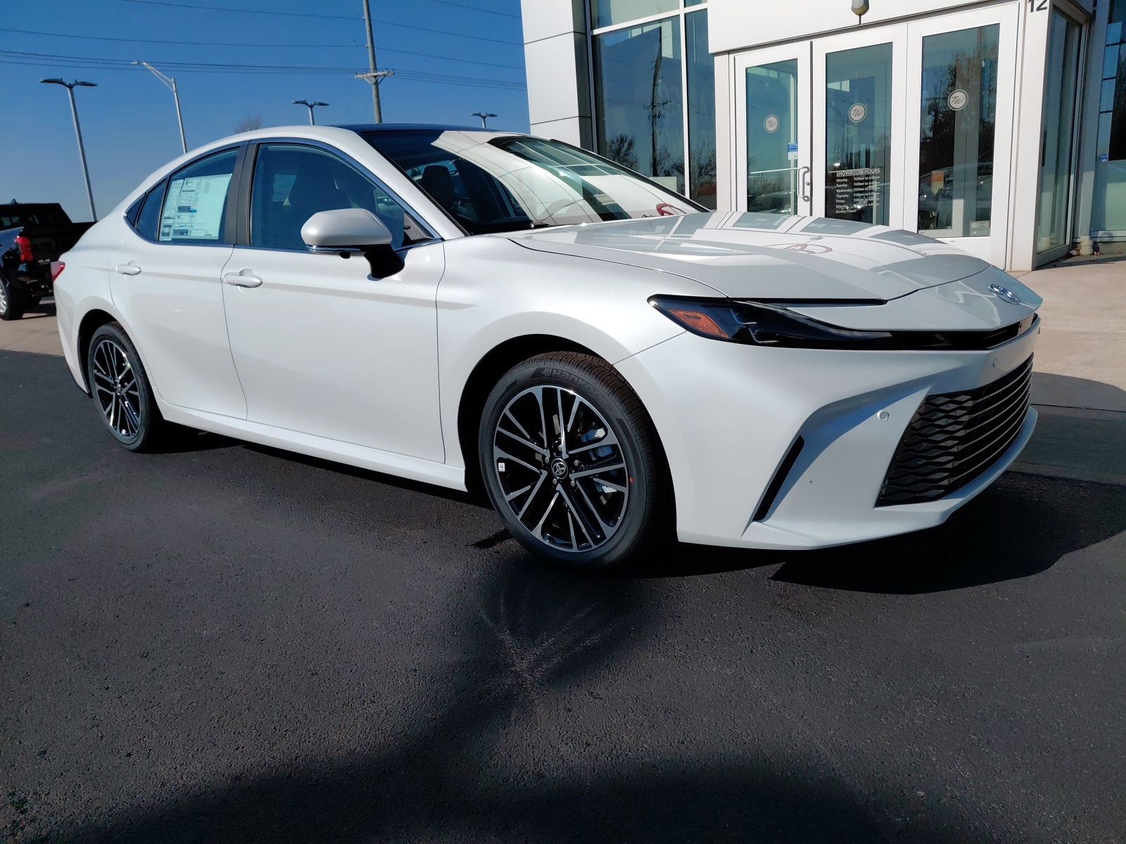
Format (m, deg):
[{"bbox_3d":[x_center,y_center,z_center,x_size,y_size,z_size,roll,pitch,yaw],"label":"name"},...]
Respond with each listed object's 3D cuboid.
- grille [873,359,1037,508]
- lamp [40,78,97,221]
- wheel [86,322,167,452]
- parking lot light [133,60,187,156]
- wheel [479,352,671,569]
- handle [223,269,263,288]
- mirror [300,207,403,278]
[{"bbox_3d":[1.263,-0.057,2.442,0.200,0.300,1.330,8,17,38],"label":"grille"},{"bbox_3d":[-17.574,-8.620,30.186,1.850,7.570,0.360,-16,17,-42],"label":"lamp"},{"bbox_3d":[-2.173,-0.191,4.168,0.665,0.655,0.235,8,17,38],"label":"wheel"},{"bbox_3d":[-19.351,-12.295,40.175,2.170,10.490,0.350,-2,13,9],"label":"parking lot light"},{"bbox_3d":[0.045,0.111,2.445,0.665,0.655,0.235,8,17,38],"label":"wheel"},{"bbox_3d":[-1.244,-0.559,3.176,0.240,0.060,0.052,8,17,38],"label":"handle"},{"bbox_3d":[-0.676,-0.576,2.651,0.210,0.215,0.245,8,17,38],"label":"mirror"}]

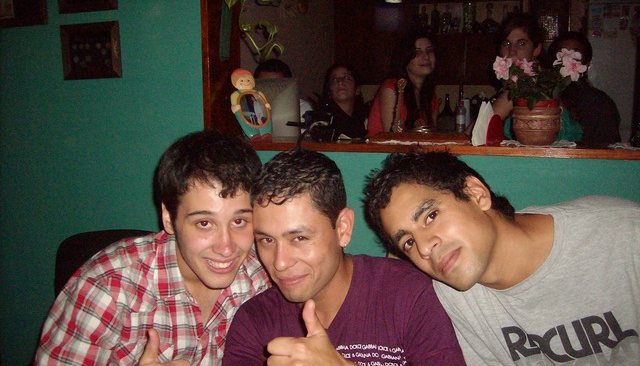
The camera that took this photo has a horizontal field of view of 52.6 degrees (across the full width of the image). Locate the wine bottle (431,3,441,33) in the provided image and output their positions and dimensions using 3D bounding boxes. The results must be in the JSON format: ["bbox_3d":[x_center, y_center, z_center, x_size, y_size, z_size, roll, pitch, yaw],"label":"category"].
[{"bbox_3d":[0.995,-1.398,5.585,0.070,0.270,0.070,1,7,14],"label":"wine bottle"}]

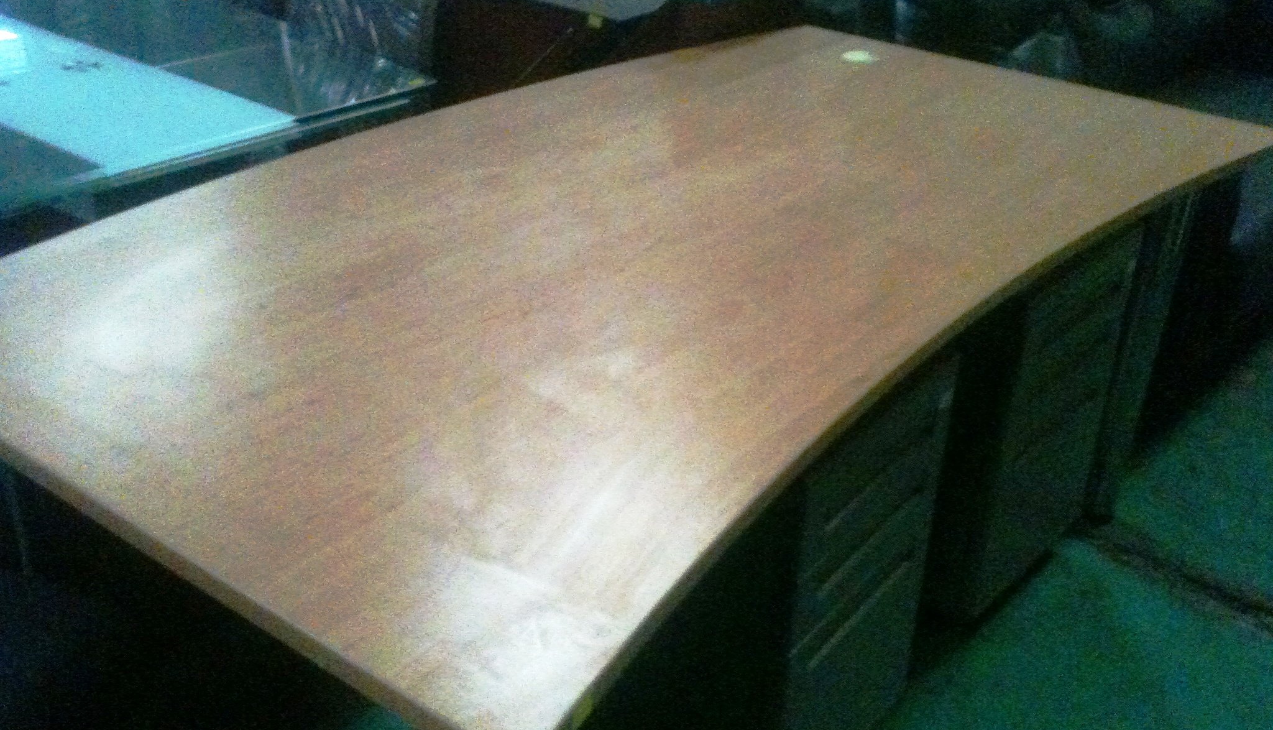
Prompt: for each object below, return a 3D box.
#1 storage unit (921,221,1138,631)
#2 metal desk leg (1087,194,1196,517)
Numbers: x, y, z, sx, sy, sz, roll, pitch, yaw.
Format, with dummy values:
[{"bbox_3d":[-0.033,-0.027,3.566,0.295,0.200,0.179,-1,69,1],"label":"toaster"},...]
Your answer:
[{"bbox_3d":[0.507,0.019,2.244,0.500,0.606,0.388,25,37,35],"label":"storage unit"},{"bbox_3d":[0.887,-0.046,2.260,0.060,0.710,0.060,21,32,32],"label":"metal desk leg"}]

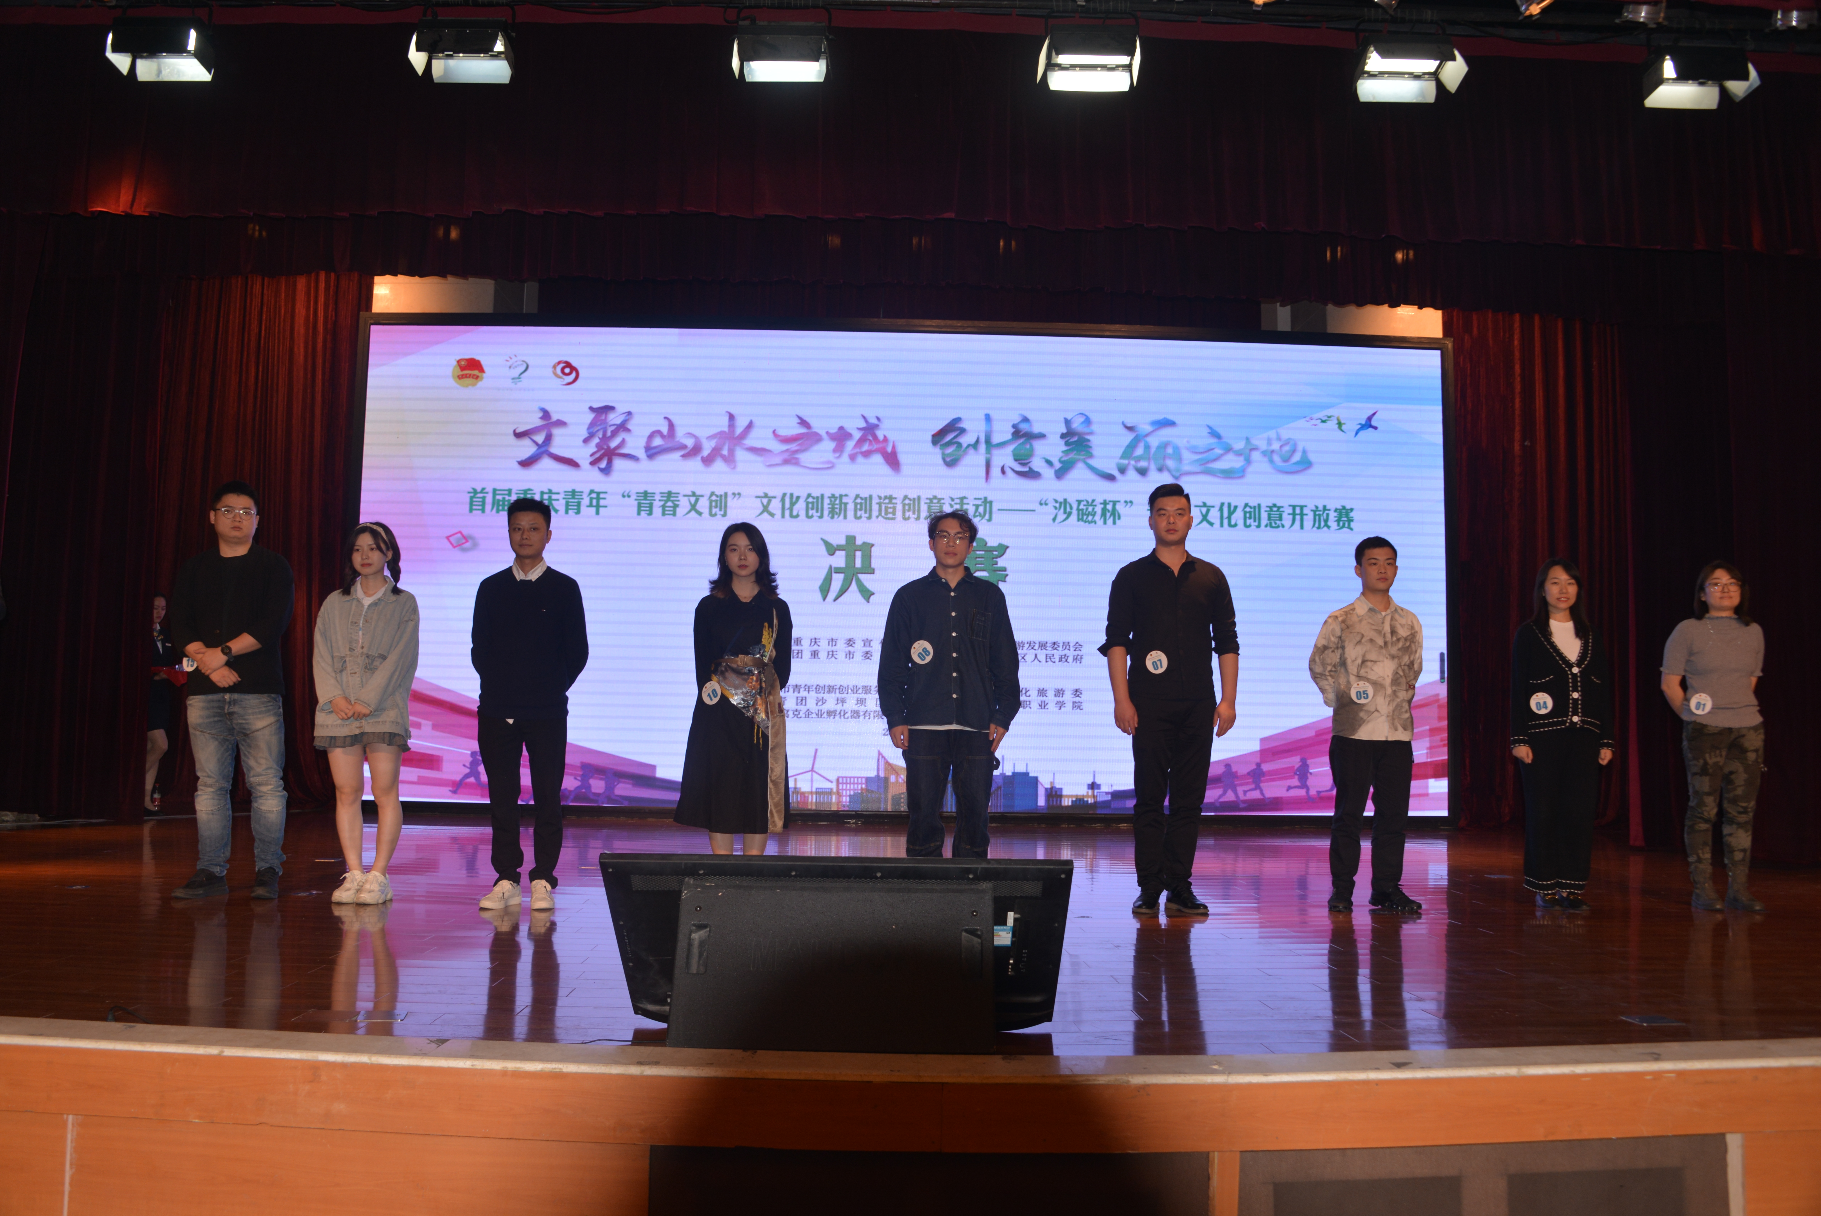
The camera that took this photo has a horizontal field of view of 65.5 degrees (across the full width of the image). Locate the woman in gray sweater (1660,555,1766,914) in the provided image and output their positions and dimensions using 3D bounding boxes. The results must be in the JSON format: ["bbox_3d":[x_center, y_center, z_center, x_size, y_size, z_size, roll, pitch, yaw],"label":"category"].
[{"bbox_3d":[3.601,0.575,6.330,0.430,1.560,0.330,0,-5,8],"label":"woman in gray sweater"}]

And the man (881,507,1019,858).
[{"bbox_3d":[0.170,0.438,6.140,0.600,1.710,0.320,1,-5,-1],"label":"man"}]

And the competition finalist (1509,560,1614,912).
[{"bbox_3d":[3.016,0.572,6.610,0.470,1.608,0.320,1,-5,-2],"label":"competition finalist"}]

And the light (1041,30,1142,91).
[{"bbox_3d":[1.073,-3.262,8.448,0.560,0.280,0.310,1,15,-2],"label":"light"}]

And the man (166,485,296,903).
[{"bbox_3d":[-2.944,0.341,6.190,0.560,1.804,0.400,2,-5,-10],"label":"man"}]

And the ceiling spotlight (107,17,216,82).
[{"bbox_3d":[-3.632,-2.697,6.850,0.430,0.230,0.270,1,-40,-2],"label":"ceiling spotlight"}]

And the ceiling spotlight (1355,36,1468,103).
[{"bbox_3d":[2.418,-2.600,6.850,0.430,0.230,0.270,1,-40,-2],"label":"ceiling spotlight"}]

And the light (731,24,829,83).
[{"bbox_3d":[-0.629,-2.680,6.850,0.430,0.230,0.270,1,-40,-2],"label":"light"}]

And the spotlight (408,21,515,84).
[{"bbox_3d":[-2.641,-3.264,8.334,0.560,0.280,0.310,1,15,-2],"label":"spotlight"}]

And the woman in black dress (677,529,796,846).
[{"bbox_3d":[-0.765,0.455,6.120,0.500,1.670,0.330,1,-5,0],"label":"woman in black dress"}]

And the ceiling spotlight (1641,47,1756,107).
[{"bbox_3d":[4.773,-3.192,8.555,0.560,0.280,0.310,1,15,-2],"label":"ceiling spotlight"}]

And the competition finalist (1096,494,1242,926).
[{"bbox_3d":[1.129,0.377,6.211,0.610,1.867,0.360,1,-5,-2],"label":"competition finalist"}]

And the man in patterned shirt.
[{"bbox_3d":[2.041,0.517,6.320,0.460,1.670,0.340,1,-5,1],"label":"man in patterned shirt"}]

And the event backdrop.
[{"bbox_3d":[0.011,-0.314,11.275,8.700,3.850,0.180,1,-5,-2],"label":"event backdrop"}]

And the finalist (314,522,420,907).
[{"bbox_3d":[-2.315,0.435,6.091,0.460,1.620,0.360,1,-5,-2],"label":"finalist"}]

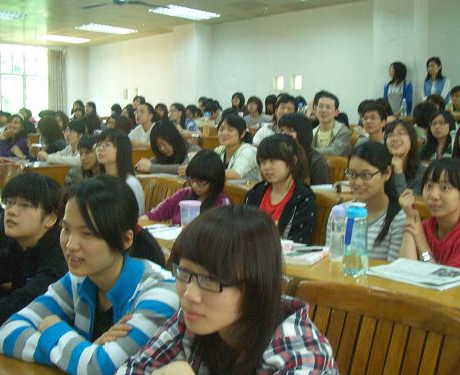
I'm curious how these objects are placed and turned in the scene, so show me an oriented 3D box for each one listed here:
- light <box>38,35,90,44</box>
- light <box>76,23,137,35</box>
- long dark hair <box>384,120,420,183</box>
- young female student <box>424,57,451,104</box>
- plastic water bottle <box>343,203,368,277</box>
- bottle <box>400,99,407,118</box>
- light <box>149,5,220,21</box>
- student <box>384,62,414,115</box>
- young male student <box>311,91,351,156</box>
[{"bbox_3d":[-3.614,-3.192,12.633,0.580,0.090,1.190,3,7,40],"label":"light"},{"bbox_3d":[-2.408,-3.125,11.637,0.580,0.090,1.190,3,7,40],"label":"light"},{"bbox_3d":[1.005,-0.210,3.450,0.200,0.350,0.220,6,10,36],"label":"long dark hair"},{"bbox_3d":[2.828,-0.982,8.174,0.450,1.600,0.300,2,6,30],"label":"young female student"},{"bbox_3d":[0.380,0.156,1.790,0.074,0.212,0.074,-1,5,0],"label":"plastic water bottle"},{"bbox_3d":[1.919,-0.874,6.550,0.066,0.220,0.066,3,7,40],"label":"bottle"},{"bbox_3d":[-0.742,-3.031,10.260,0.580,0.090,1.190,3,7,40],"label":"light"},{"bbox_3d":[2.322,-0.948,8.274,0.450,1.600,0.300,2,6,29],"label":"student"},{"bbox_3d":[0.676,-0.087,4.462,0.500,1.270,0.720,3,7,36],"label":"young male student"}]

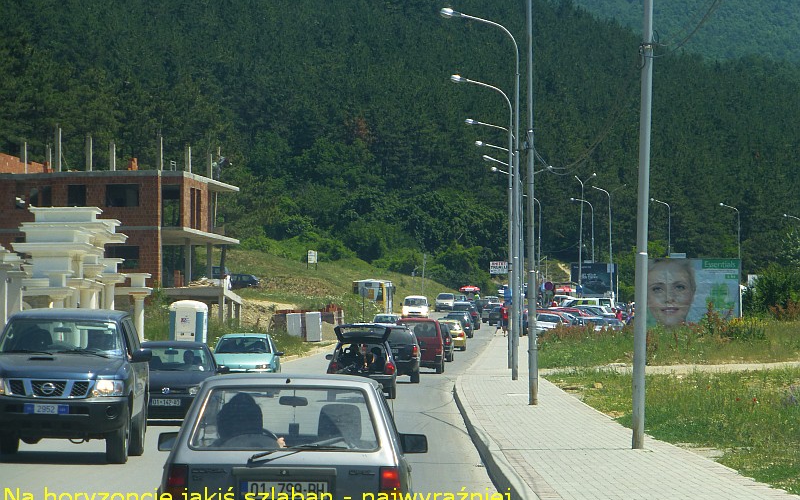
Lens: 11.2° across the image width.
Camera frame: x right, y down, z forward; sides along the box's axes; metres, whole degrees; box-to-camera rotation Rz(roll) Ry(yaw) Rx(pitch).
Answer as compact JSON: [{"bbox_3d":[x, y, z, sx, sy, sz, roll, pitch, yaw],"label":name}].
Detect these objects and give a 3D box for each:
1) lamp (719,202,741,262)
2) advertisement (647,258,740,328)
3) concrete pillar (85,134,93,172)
[{"bbox_3d":[40.565,-0.369,500.000,2.500,11.000,0.350,0,-1,14],"label":"lamp"},{"bbox_3d":[12.111,1.932,169.000,4.150,3.200,0.250,0,-1,6],"label":"advertisement"},{"bbox_3d":[-16.320,-5.077,214.000,0.290,2.020,0.320,0,-1,4],"label":"concrete pillar"}]

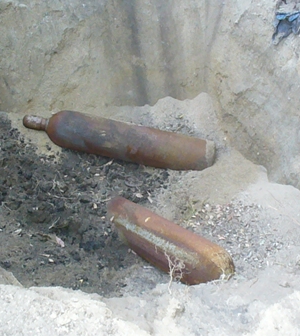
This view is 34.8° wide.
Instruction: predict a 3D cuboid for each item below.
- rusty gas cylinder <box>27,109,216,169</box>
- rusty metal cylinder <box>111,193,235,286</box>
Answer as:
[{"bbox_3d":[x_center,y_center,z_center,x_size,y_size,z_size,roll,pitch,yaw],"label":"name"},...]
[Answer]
[{"bbox_3d":[-0.155,-0.188,2.975,1.270,0.240,0.240,8,38,-15],"label":"rusty gas cylinder"},{"bbox_3d":[0.011,0.386,2.728,0.240,0.240,1.180,-24,23,-26],"label":"rusty metal cylinder"}]

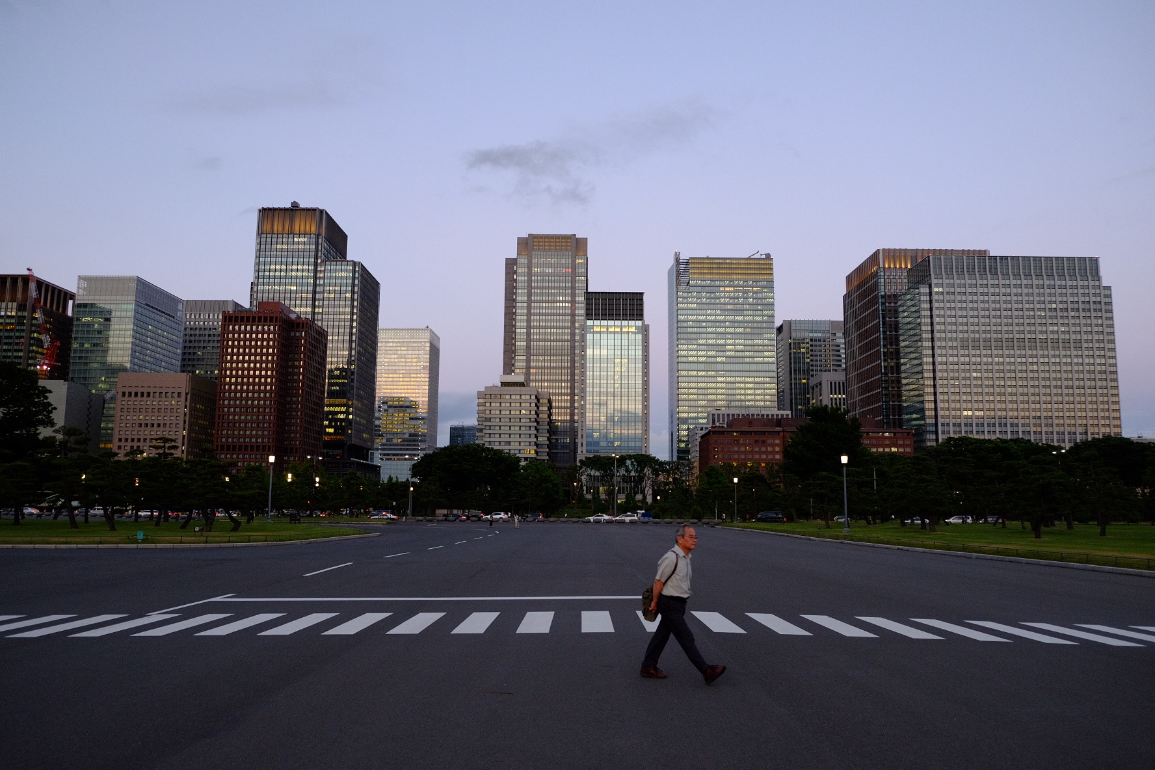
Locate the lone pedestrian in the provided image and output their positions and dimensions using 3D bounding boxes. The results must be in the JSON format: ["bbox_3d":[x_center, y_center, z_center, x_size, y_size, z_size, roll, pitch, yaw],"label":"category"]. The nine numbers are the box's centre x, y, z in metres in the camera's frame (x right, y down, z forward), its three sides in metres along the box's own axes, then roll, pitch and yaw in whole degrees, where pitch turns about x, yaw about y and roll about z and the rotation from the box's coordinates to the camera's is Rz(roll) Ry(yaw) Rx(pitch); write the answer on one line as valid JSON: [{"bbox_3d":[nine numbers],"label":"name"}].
[{"bbox_3d":[1.121,2.316,9.234,0.850,1.630,0.500,-2,-8,18],"label":"lone pedestrian"}]

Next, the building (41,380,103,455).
[{"bbox_3d":[-277.825,32.551,462.523,25.000,64.500,42.000,1,-8,0],"label":"building"}]

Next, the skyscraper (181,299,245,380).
[{"bbox_3d":[-265.655,14.939,636.067,37.000,147.000,55.000,1,-8,0],"label":"skyscraper"}]

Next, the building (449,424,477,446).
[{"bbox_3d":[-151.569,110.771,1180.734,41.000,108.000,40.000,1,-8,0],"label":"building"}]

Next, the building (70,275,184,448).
[{"bbox_3d":[-309.834,7.296,594.664,38.500,150.000,71.000,1,-8,0],"label":"building"}]

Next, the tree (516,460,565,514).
[{"bbox_3d":[-7.473,21.254,174.725,9.651,12.249,9.265,1,-8,0],"label":"tree"}]

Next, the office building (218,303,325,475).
[{"bbox_3d":[-161.149,14.814,457.550,40.000,100.500,51.000,1,-8,0],"label":"office building"}]

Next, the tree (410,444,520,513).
[{"bbox_3d":[-23.006,19.798,176.924,22.519,15.439,21.619,1,-8,0],"label":"tree"}]

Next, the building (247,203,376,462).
[{"bbox_3d":[-180.360,-15.511,595.959,73.000,198.000,61.000,1,-8,0],"label":"building"}]

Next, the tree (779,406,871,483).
[{"bbox_3d":[52.483,16.405,181.529,19.010,24.452,18.249,1,-8,0],"label":"tree"}]

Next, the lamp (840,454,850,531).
[{"bbox_3d":[23.367,9.338,75.462,0.680,6.714,0.680,1,-8,0],"label":"lamp"}]

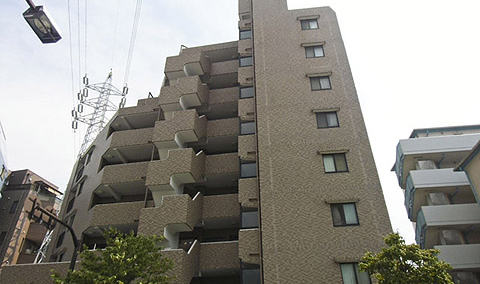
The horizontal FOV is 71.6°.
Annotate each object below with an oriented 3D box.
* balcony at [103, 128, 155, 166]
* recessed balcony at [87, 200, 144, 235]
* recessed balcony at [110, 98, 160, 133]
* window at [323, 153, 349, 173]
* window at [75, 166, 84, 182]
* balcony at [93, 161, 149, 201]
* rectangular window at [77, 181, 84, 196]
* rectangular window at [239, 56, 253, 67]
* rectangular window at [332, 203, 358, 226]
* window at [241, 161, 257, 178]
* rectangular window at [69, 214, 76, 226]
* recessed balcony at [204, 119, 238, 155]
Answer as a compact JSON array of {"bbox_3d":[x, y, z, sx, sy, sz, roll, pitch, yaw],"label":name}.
[{"bbox_3d":[-7.967,0.221,25.039,3.950,1.440,1.950,-3,-33,5],"label":"balcony"},{"bbox_3d":[-7.723,4.904,21.428,3.550,1.460,1.550,-5,-33,7],"label":"recessed balcony"},{"bbox_3d":[-7.526,-1.728,25.442,3.200,2.850,1.500,-6,-34,8],"label":"recessed balcony"},{"bbox_3d":[5.043,1.118,17.642,1.200,1.130,0.150,-3,-33,5],"label":"window"},{"bbox_3d":[-13.801,2.853,28.888,0.150,1.100,1.450,24,-40,-32],"label":"window"},{"bbox_3d":[-7.958,2.644,23.446,3.950,1.440,1.950,-3,-33,5],"label":"balcony"},{"bbox_3d":[-13.040,3.901,27.240,0.150,1.150,1.300,24,-41,-32],"label":"rectangular window"},{"bbox_3d":[0.419,-5.569,23.239,0.930,0.950,0.150,-3,-33,5],"label":"rectangular window"},{"bbox_3d":[5.134,3.576,16.353,1.218,1.150,0.150,-3,-33,5],"label":"rectangular window"},{"bbox_3d":[0.463,1.542,18.573,0.930,1.040,0.150,-3,-33,5],"label":"window"},{"bbox_3d":[-12.603,6.030,25.074,0.150,1.000,1.200,24,-40,-32],"label":"rectangular window"},{"bbox_3d":[-1.074,-0.068,22.765,2.200,2.800,1.300,-5,-34,7],"label":"recessed balcony"}]

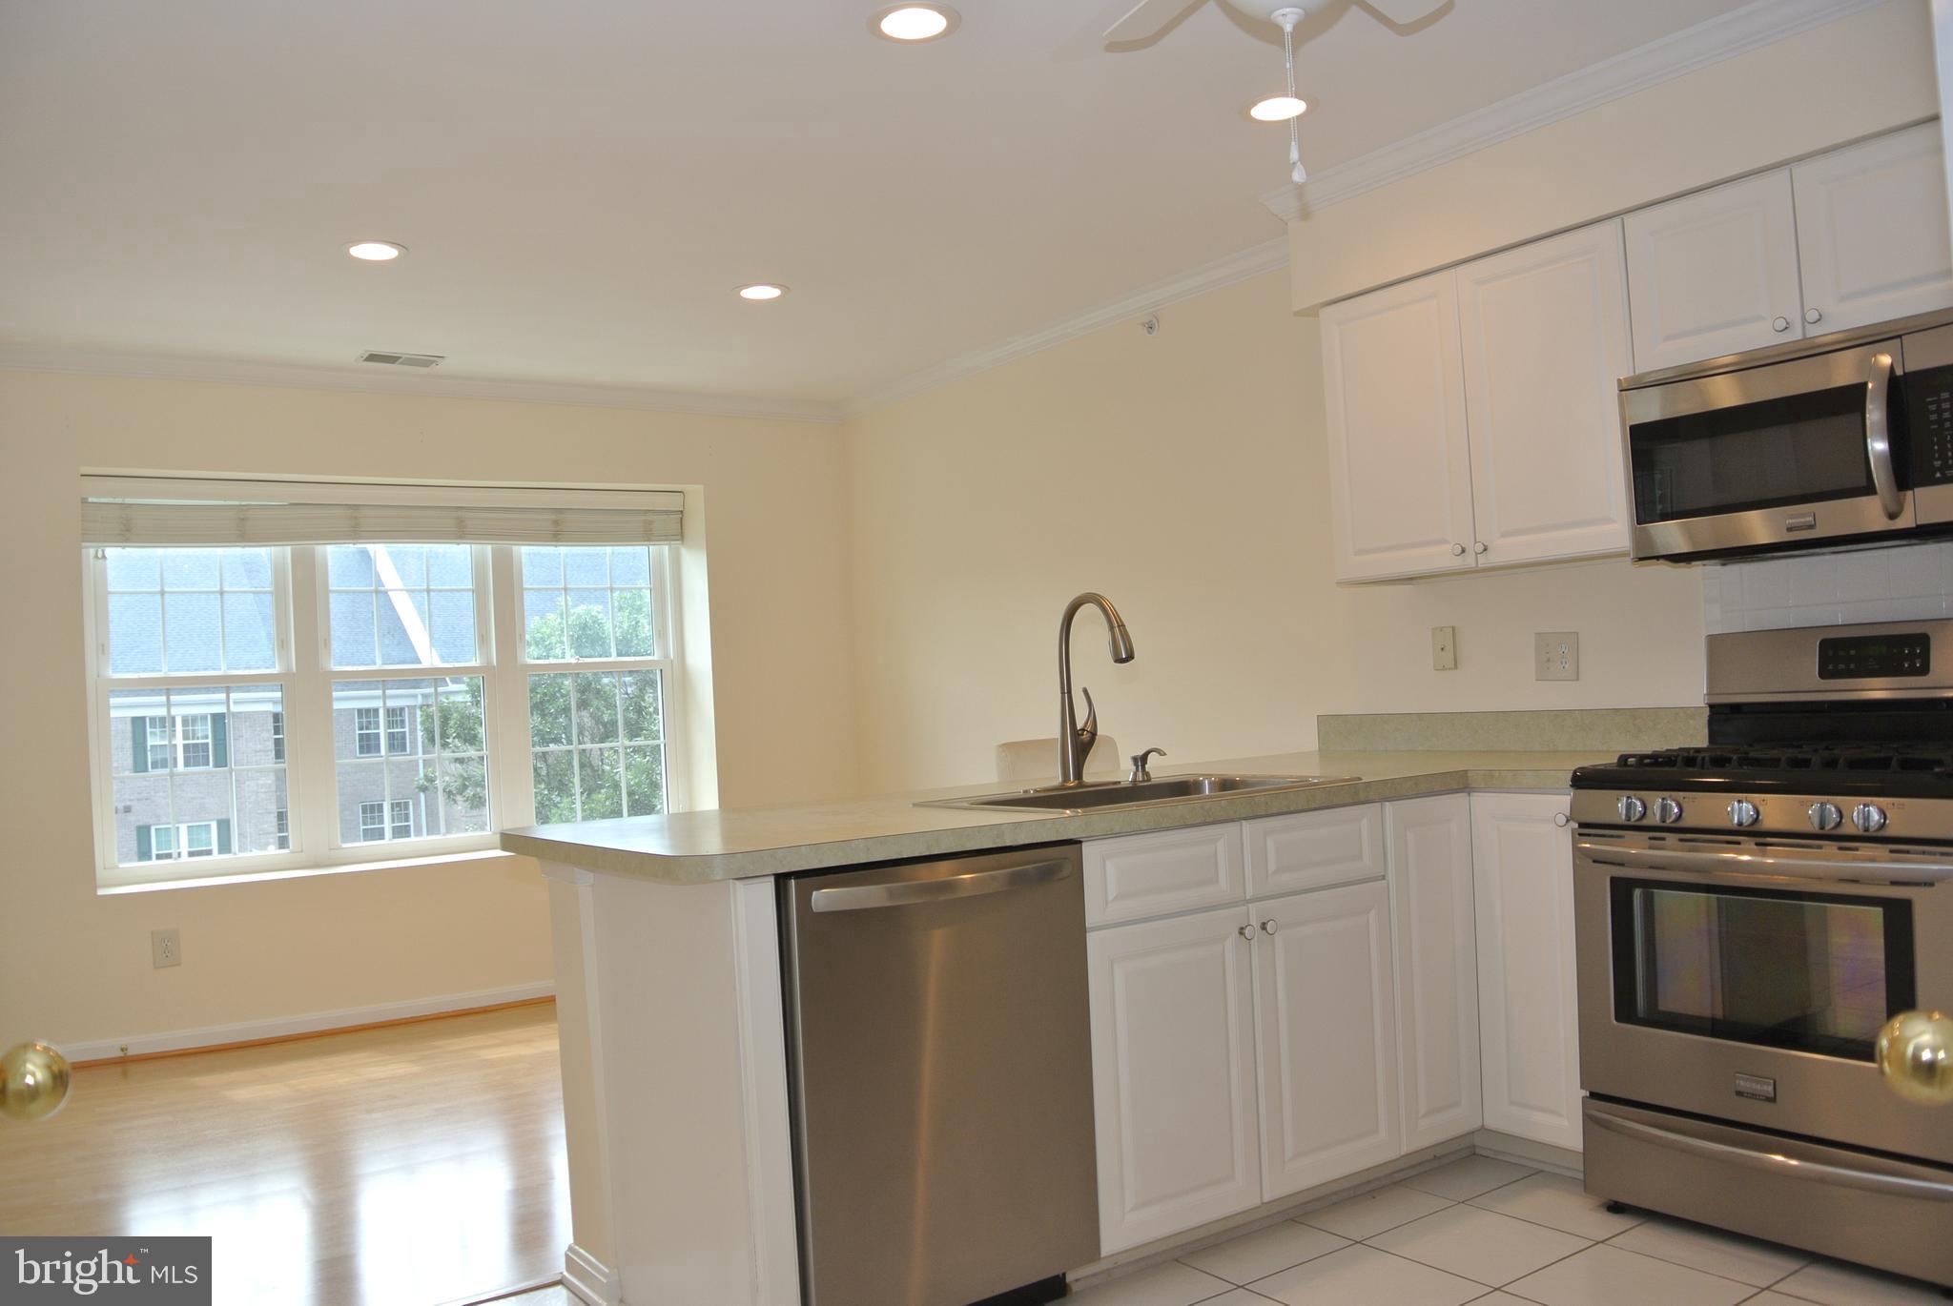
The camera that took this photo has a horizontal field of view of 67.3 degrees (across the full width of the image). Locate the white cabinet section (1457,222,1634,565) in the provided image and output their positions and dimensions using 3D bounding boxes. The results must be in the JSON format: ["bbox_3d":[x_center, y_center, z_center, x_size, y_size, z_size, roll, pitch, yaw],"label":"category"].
[{"bbox_3d":[1.504,-0.610,3.623,0.327,0.766,0.452,-2,-2,-35],"label":"white cabinet section"}]

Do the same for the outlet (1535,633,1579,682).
[{"bbox_3d":[1.483,0.011,3.751,0.012,0.120,0.118,-2,-2,-35],"label":"outlet"}]

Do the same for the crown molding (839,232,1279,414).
[{"bbox_3d":[0.205,-1.152,5.491,0.067,0.075,2.983,-2,-2,-35],"label":"crown molding"}]

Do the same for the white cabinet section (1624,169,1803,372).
[{"bbox_3d":[1.732,-0.829,3.295,0.327,0.368,0.373,-2,-2,-35],"label":"white cabinet section"}]

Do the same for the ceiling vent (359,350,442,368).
[{"bbox_3d":[-2.084,-1.062,5.319,0.290,0.022,0.155,-2,-2,-35],"label":"ceiling vent"}]

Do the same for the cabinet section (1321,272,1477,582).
[{"bbox_3d":[1.244,-0.588,3.989,0.327,0.766,0.447,-2,-2,-35],"label":"cabinet section"}]

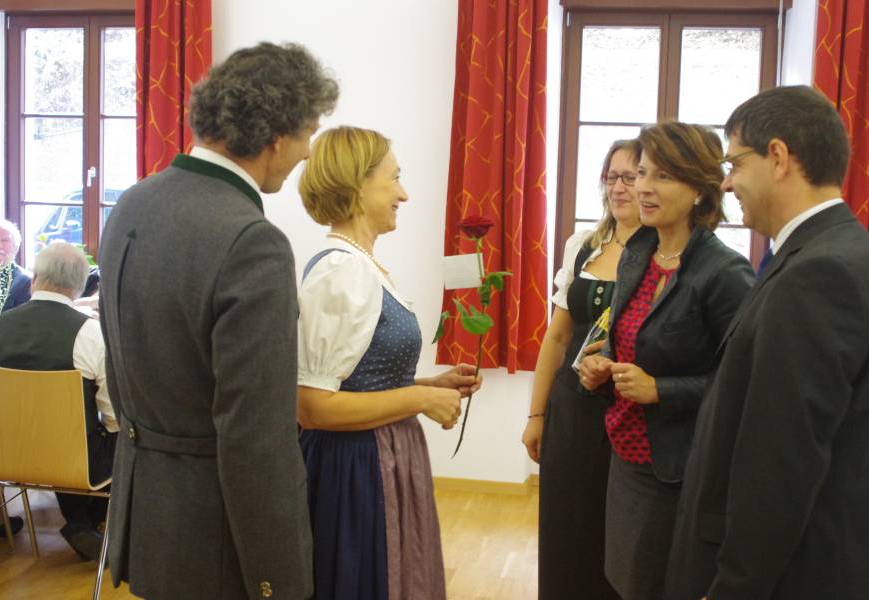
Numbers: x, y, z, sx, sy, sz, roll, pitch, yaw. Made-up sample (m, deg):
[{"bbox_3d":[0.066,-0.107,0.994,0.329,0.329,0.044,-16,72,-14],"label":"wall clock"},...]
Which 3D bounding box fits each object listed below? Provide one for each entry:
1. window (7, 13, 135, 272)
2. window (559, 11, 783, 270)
[{"bbox_3d":[-2.070,-0.817,6.301,1.115,1.772,0.100,3,4,11],"label":"window"},{"bbox_3d":[1.223,-0.664,5.671,1.115,1.772,0.100,3,4,11],"label":"window"}]

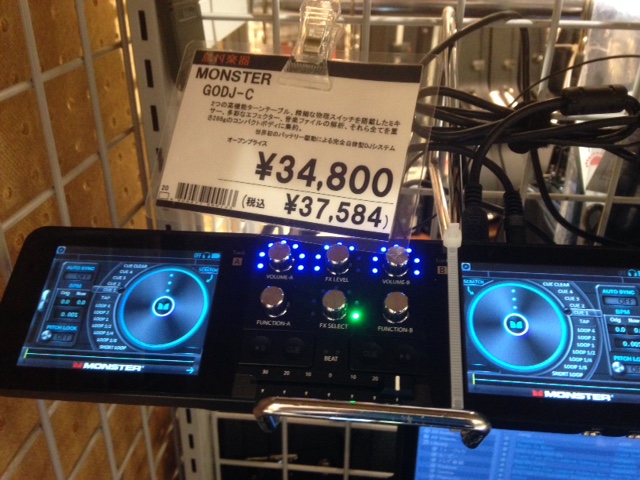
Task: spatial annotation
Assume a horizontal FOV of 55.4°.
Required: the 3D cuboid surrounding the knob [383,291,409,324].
[{"bbox_3d":[0.028,0.025,0.227,0.009,0.009,0.009,2,59,6],"label":"knob"}]

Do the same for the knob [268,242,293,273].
[{"bbox_3d":[-0.016,0.007,0.242,0.009,0.009,0.009,2,59,6],"label":"knob"}]

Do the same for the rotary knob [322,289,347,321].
[{"bbox_3d":[0.006,0.025,0.229,0.009,0.009,0.009,2,59,6],"label":"rotary knob"}]

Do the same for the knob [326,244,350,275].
[{"bbox_3d":[0.007,0.008,0.240,0.009,0.009,0.009,2,59,6],"label":"knob"}]

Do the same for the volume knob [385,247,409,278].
[{"bbox_3d":[0.030,0.008,0.237,0.009,0.009,0.009,2,59,6],"label":"volume knob"}]

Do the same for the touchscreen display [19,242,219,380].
[{"bbox_3d":[-0.077,0.027,0.240,0.070,0.003,0.052,2,59,6],"label":"touchscreen display"}]

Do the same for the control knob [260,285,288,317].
[{"bbox_3d":[-0.017,0.024,0.232,0.009,0.009,0.009,2,59,6],"label":"control knob"}]

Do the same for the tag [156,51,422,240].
[{"bbox_3d":[-0.015,-0.043,0.259,0.105,0.074,0.002,9,-9,17],"label":"tag"}]

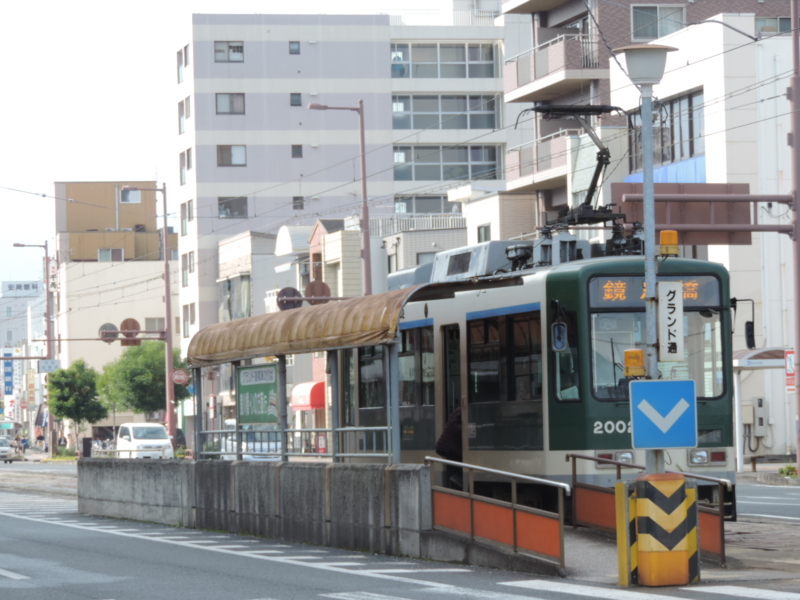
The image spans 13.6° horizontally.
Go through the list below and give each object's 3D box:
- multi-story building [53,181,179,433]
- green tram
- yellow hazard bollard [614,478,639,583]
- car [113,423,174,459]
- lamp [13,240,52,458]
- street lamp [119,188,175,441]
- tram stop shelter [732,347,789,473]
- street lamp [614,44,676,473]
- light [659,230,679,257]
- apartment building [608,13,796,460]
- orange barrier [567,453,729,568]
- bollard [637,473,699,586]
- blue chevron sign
[{"bbox_3d":[-18.440,1.402,232.886,10.500,18.700,8.000,-1,-2,-14],"label":"multi-story building"},{"bbox_3d":[1.567,1.394,46.878,2.350,3.600,13.400,-1,-2,-14],"label":"green tram"},{"bbox_3d":[2.012,2.080,29.971,0.210,0.950,0.240,-1,-2,-14],"label":"yellow hazard bollard"},{"bbox_3d":[-10.634,6.129,140.323,1.620,1.900,3.850,-1,-2,-15],"label":"car"},{"bbox_3d":[-21.258,2.910,194.553,2.150,12.560,0.400,-1,-2,-14],"label":"lamp"},{"bbox_3d":[-11.619,1.065,155.048,2.150,12.790,0.400,-1,-2,-14],"label":"street lamp"},{"bbox_3d":[8.549,2.780,83.826,1.650,3.000,4.400,-1,-2,-14],"label":"tram stop shelter"},{"bbox_3d":[2.273,0.004,30.113,0.600,4.600,0.600,-1,-2,-14],"label":"street lamp"},{"bbox_3d":[2.400,-0.507,29.900,0.170,0.225,0.170,-1,-2,0],"label":"light"},{"bbox_3d":[12.148,-1.577,102.115,8.500,13.000,11.200,-1,-2,-14],"label":"apartment building"},{"bbox_3d":[2.545,2.172,35.184,0.120,1.080,5.300,-1,-2,-14],"label":"orange barrier"},{"bbox_3d":[2.371,2.046,29.978,0.520,1.010,0.420,-1,-2,-14],"label":"bollard"},{"bbox_3d":[2.350,1.023,29.950,0.600,0.600,0.030,-1,-2,-11],"label":"blue chevron sign"}]

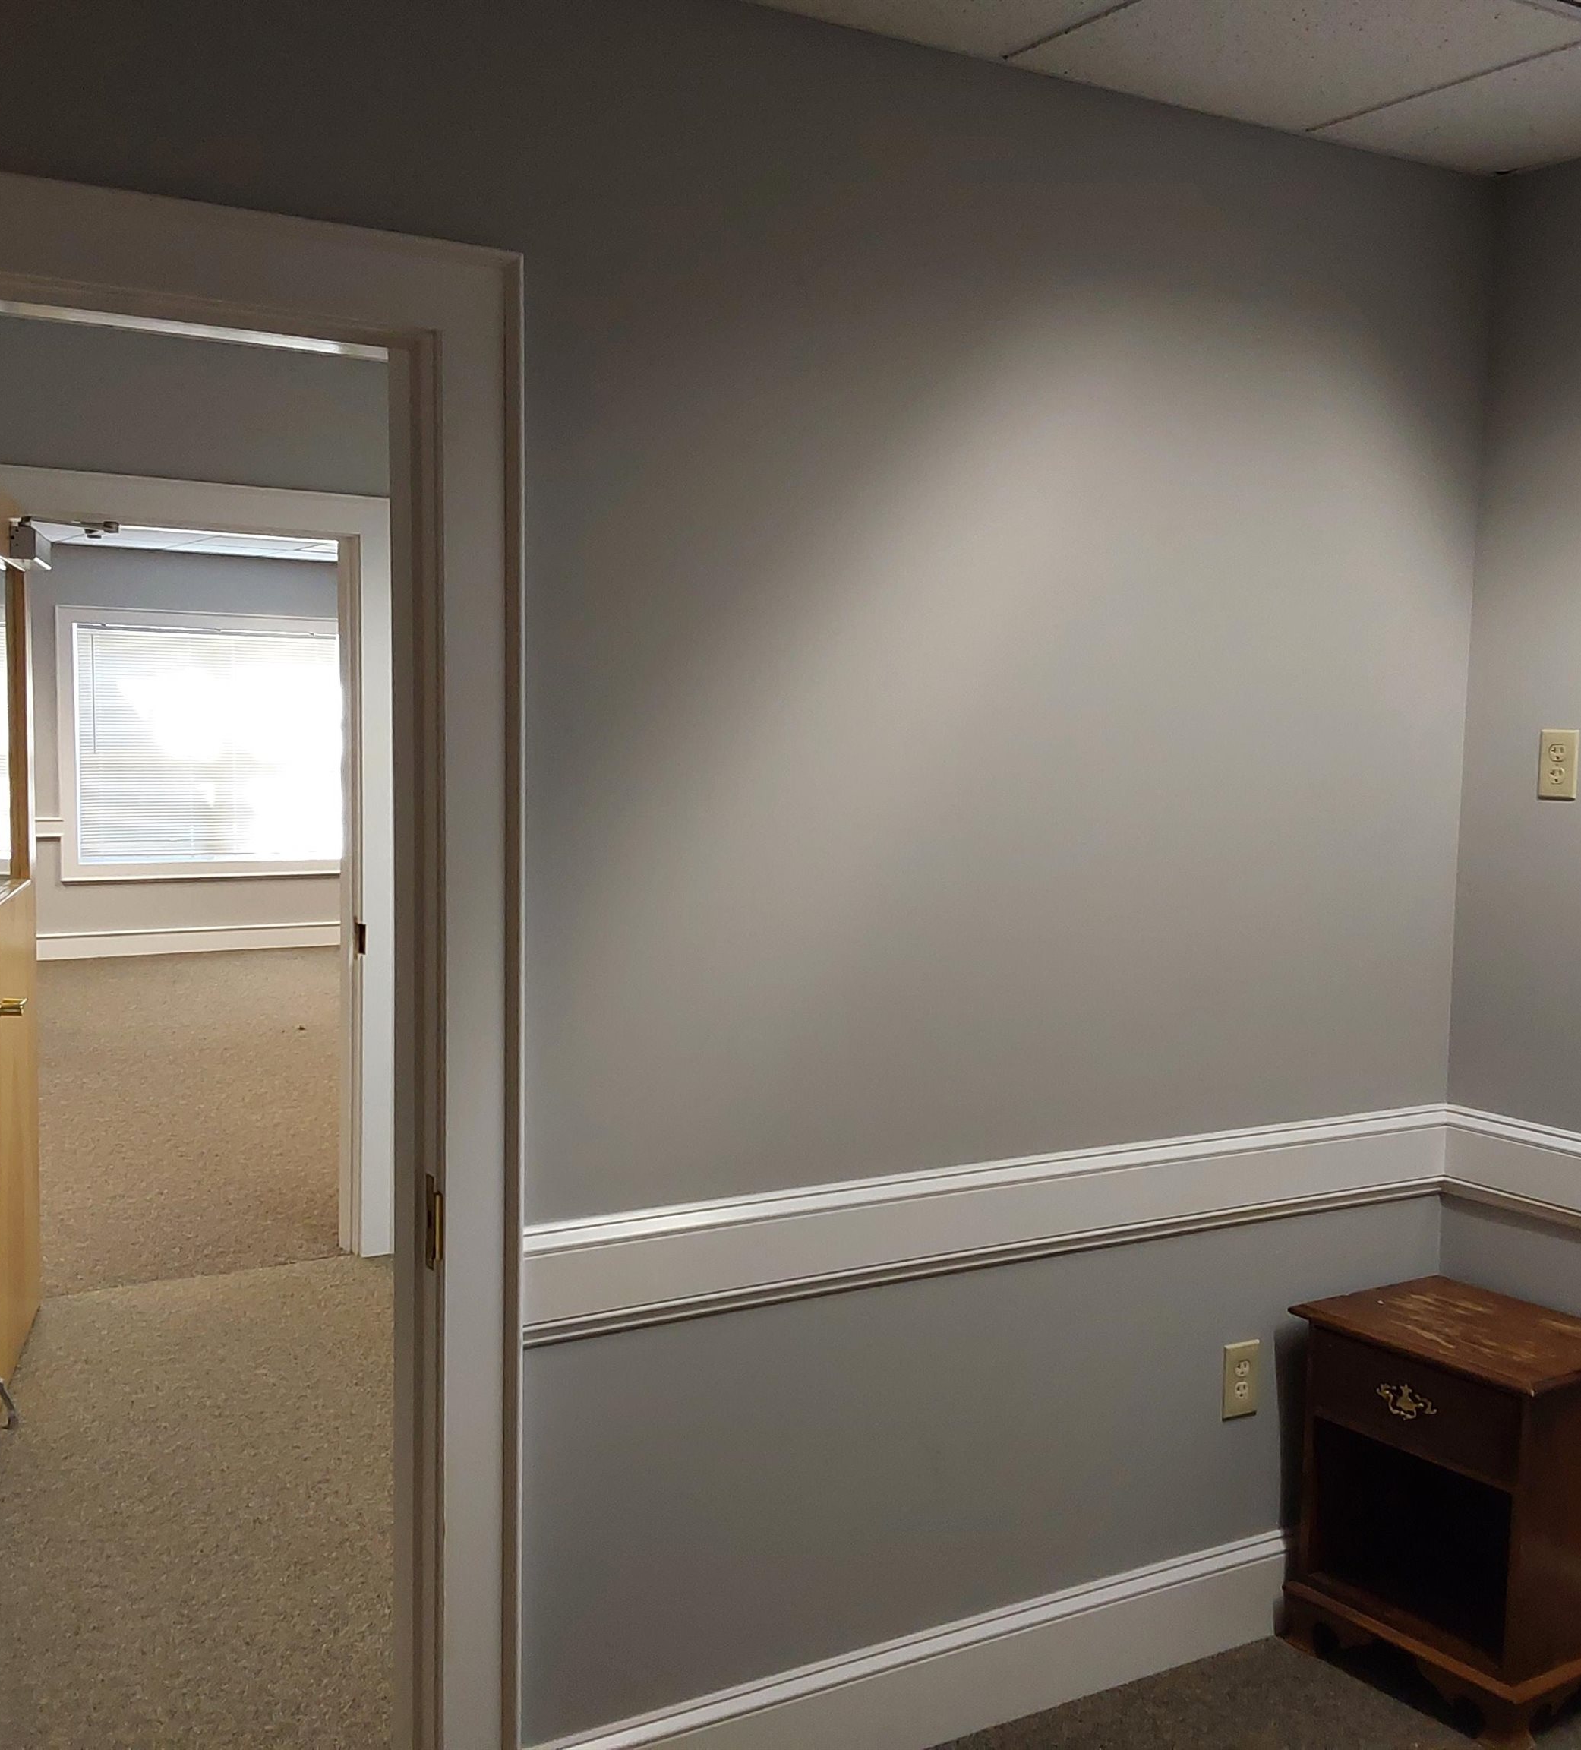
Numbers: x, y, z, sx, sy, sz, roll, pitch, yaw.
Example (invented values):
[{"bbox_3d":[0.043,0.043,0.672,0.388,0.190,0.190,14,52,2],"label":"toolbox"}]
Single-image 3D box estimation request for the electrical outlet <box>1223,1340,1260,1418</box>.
[{"bbox_3d":[0.758,0.848,3.159,0.076,0.121,0.009,-2,6,-31],"label":"electrical outlet"}]

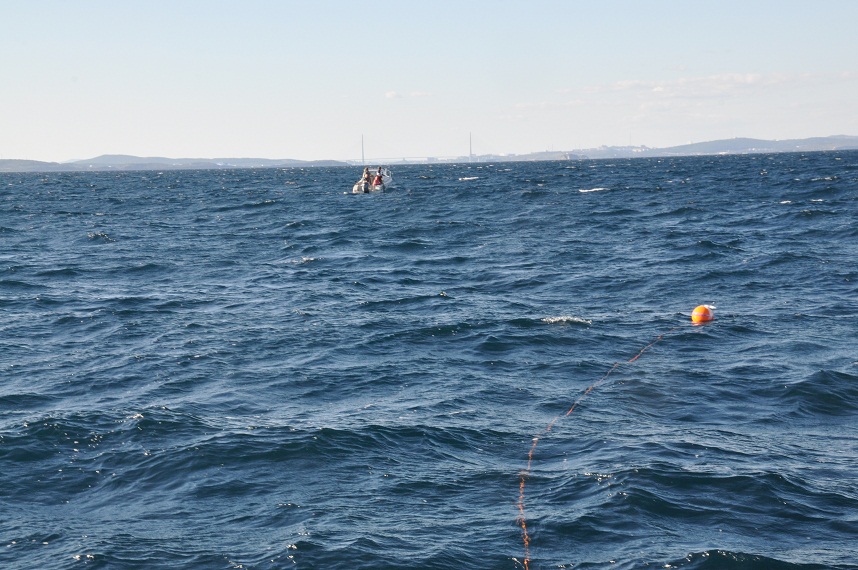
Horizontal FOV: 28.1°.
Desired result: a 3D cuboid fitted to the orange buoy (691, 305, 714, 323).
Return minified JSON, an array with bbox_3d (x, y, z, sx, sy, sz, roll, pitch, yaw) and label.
[{"bbox_3d":[3.566,0.410,22.300,0.285,0.285,0.285,-2,4,0],"label":"orange buoy"}]

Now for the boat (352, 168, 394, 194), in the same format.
[{"bbox_3d":[-3.494,-7.236,121.000,2.100,1.850,5.500,0,4,15],"label":"boat"}]

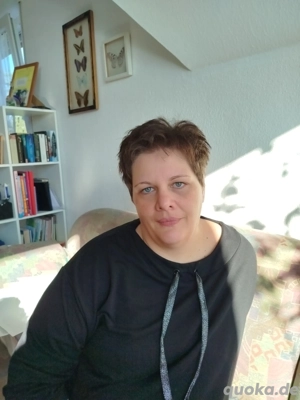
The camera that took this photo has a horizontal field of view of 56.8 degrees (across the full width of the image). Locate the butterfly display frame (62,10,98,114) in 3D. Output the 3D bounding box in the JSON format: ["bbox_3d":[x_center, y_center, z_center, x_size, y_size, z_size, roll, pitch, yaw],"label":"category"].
[{"bbox_3d":[-0.403,-0.774,1.617,0.281,0.499,0.025,10,16,43],"label":"butterfly display frame"}]

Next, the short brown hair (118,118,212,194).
[{"bbox_3d":[0.036,-0.088,0.655,0.205,0.195,0.200,-8,3,12],"label":"short brown hair"}]

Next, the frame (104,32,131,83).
[{"bbox_3d":[-0.166,-0.709,1.402,0.188,0.196,0.022,10,16,43],"label":"frame"}]

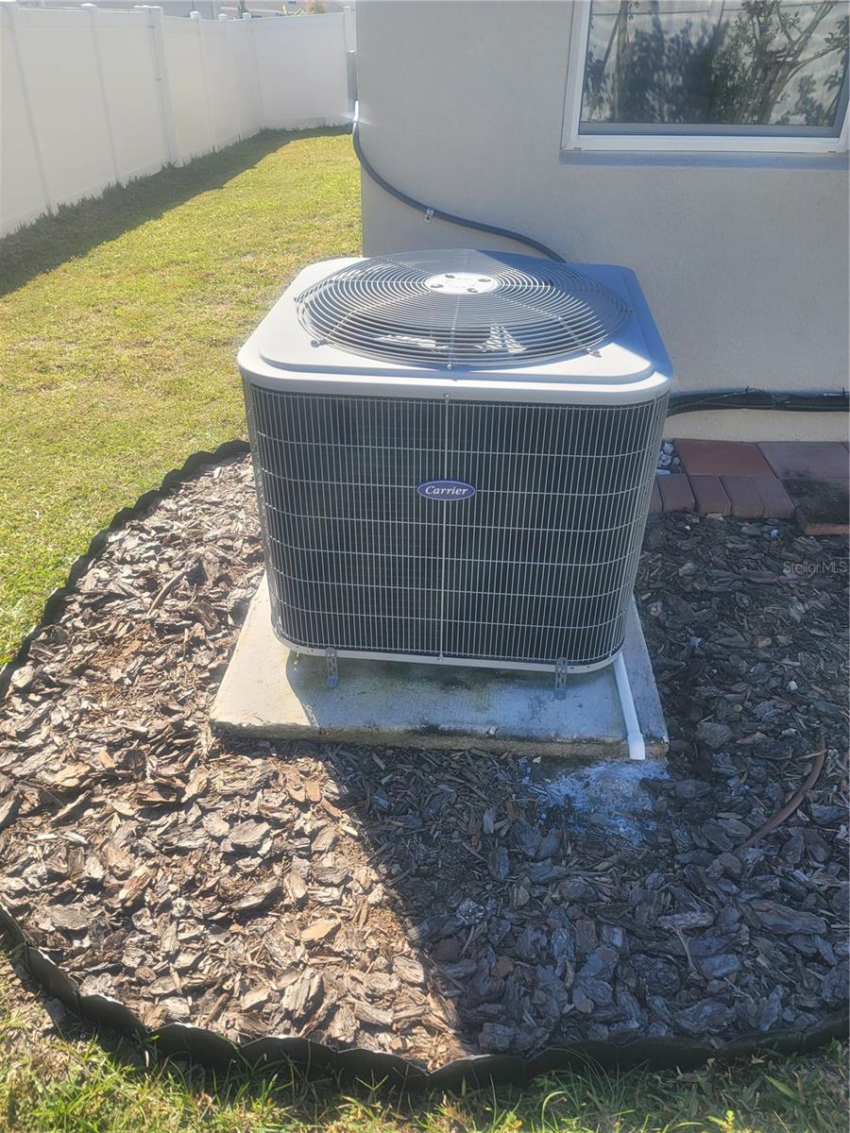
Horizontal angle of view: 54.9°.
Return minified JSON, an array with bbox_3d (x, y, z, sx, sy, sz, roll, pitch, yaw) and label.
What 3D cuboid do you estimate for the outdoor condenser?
[{"bbox_3d":[0.086,-0.313,2.114,0.888,0.812,0.888,3,35,5],"label":"outdoor condenser"}]

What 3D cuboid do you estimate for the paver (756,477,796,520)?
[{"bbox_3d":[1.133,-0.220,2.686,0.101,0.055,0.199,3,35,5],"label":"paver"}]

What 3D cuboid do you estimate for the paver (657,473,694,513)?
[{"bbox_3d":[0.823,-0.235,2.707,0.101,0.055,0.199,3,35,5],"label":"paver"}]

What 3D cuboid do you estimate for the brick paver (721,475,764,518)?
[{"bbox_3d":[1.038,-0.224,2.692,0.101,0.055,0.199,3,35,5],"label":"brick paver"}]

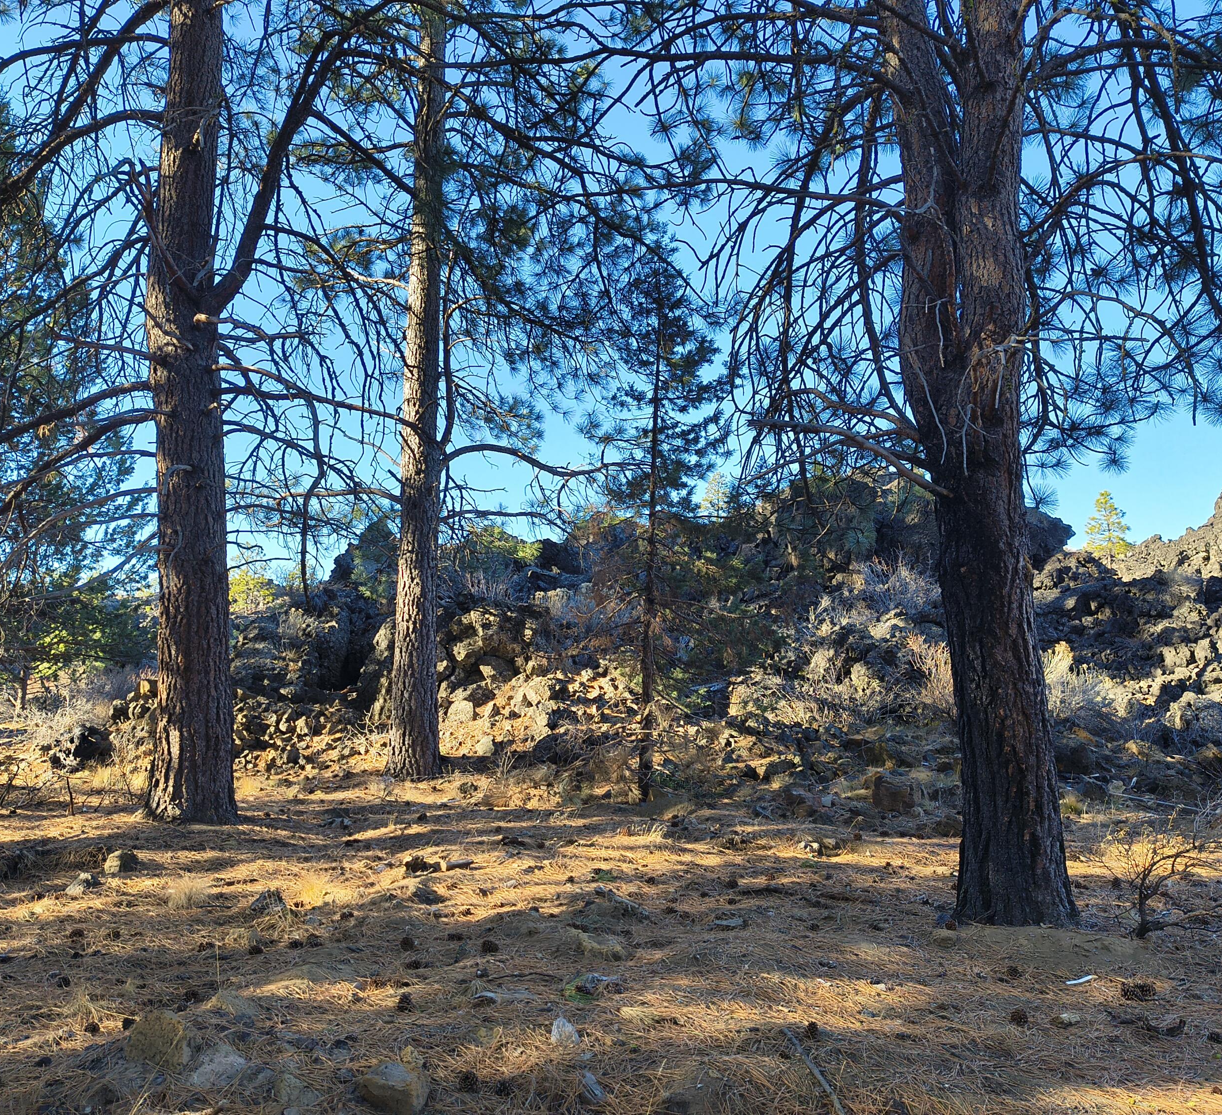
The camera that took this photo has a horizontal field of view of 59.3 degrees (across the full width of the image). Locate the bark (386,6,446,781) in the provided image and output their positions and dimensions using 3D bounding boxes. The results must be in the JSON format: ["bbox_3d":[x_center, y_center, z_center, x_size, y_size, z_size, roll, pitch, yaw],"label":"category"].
[{"bbox_3d":[-2.632,-2.383,14.482,0.720,10.641,0.680,0,-5,0],"label":"bark"}]

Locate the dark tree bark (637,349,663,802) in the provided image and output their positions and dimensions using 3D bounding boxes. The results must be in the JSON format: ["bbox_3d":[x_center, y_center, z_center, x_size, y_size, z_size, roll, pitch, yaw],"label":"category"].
[{"bbox_3d":[0.443,0.156,12.235,0.250,5.175,0.220,0,-5,0],"label":"dark tree bark"}]

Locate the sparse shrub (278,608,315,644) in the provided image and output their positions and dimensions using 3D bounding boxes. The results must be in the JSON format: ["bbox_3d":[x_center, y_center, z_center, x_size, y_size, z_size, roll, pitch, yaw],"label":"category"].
[{"bbox_3d":[-4.706,1.022,16.024,0.555,0.536,0.500,0,-5,0],"label":"sparse shrub"}]

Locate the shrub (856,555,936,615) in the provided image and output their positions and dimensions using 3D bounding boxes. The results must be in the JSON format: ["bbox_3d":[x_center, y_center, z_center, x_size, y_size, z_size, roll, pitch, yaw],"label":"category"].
[{"bbox_3d":[5.100,0.514,19.048,1.401,1.053,1.150,0,-5,0],"label":"shrub"}]

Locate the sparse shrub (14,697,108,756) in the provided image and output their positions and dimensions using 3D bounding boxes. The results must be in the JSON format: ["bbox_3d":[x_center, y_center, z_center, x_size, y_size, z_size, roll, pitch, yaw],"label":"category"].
[{"bbox_3d":[-8.995,2.760,17.543,1.537,0.939,1.200,0,-5,0],"label":"sparse shrub"}]

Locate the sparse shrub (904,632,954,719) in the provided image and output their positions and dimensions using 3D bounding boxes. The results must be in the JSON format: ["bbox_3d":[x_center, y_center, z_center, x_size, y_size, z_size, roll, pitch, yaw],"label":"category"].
[{"bbox_3d":[4.679,1.731,15.558,0.858,1.288,0.900,0,-5,0],"label":"sparse shrub"}]

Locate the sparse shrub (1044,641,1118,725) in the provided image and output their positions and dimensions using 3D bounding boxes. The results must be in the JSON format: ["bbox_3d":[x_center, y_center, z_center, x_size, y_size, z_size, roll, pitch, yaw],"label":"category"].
[{"bbox_3d":[6.554,1.773,15.052,1.140,1.149,1.050,0,-5,0],"label":"sparse shrub"}]

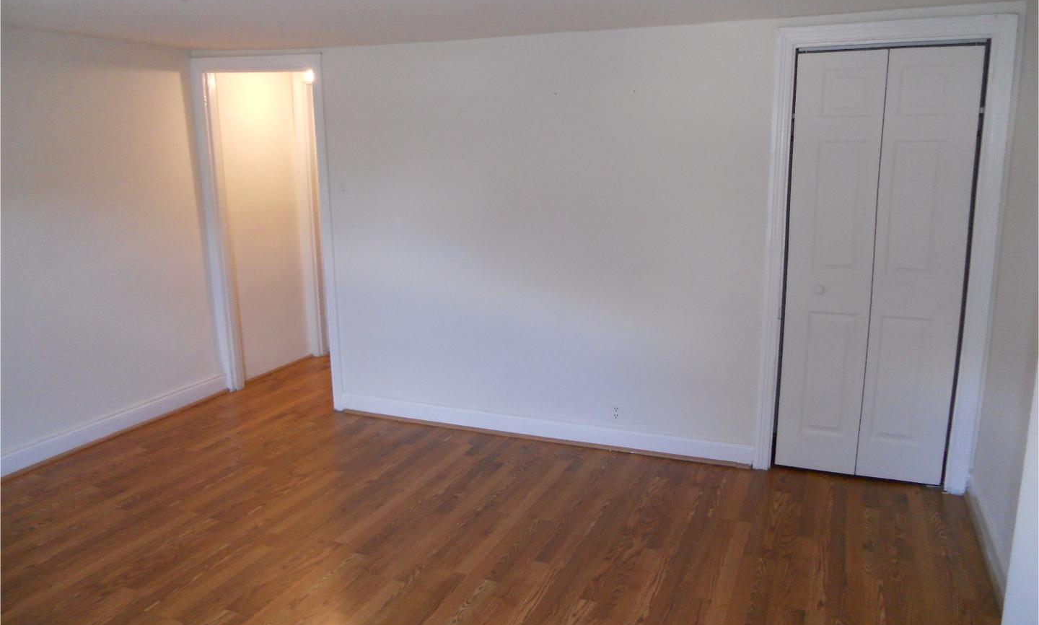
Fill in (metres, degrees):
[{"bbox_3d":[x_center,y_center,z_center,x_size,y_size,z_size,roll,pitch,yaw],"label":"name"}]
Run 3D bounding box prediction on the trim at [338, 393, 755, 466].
[{"bbox_3d":[0.051,0.643,4.556,2.445,0.112,0.020,4,13,22],"label":"trim"}]

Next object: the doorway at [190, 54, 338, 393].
[{"bbox_3d":[-1.530,-0.472,5.038,0.959,2.129,0.120,4,13,22],"label":"doorway"}]

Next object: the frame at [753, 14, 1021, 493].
[{"bbox_3d":[1.628,-0.227,3.744,0.948,2.114,0.110,4,13,22],"label":"frame"}]

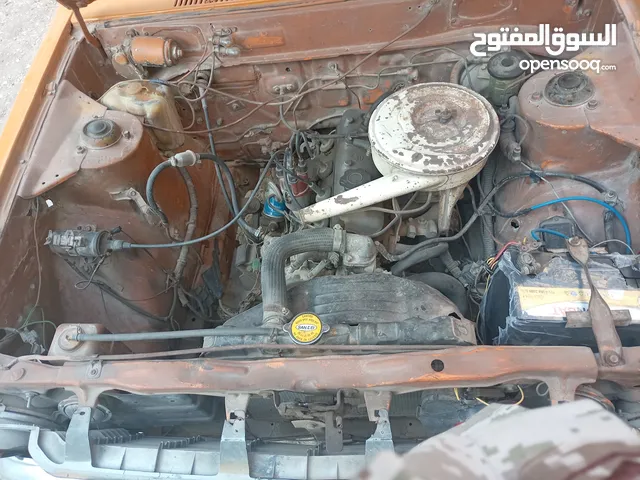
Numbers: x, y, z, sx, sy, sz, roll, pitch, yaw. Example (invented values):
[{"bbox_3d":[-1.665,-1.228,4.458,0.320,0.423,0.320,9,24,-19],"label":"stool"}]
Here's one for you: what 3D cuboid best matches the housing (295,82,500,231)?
[{"bbox_3d":[0.145,-0.191,0.936,0.425,0.105,0.262,-13,57,-1],"label":"housing"}]

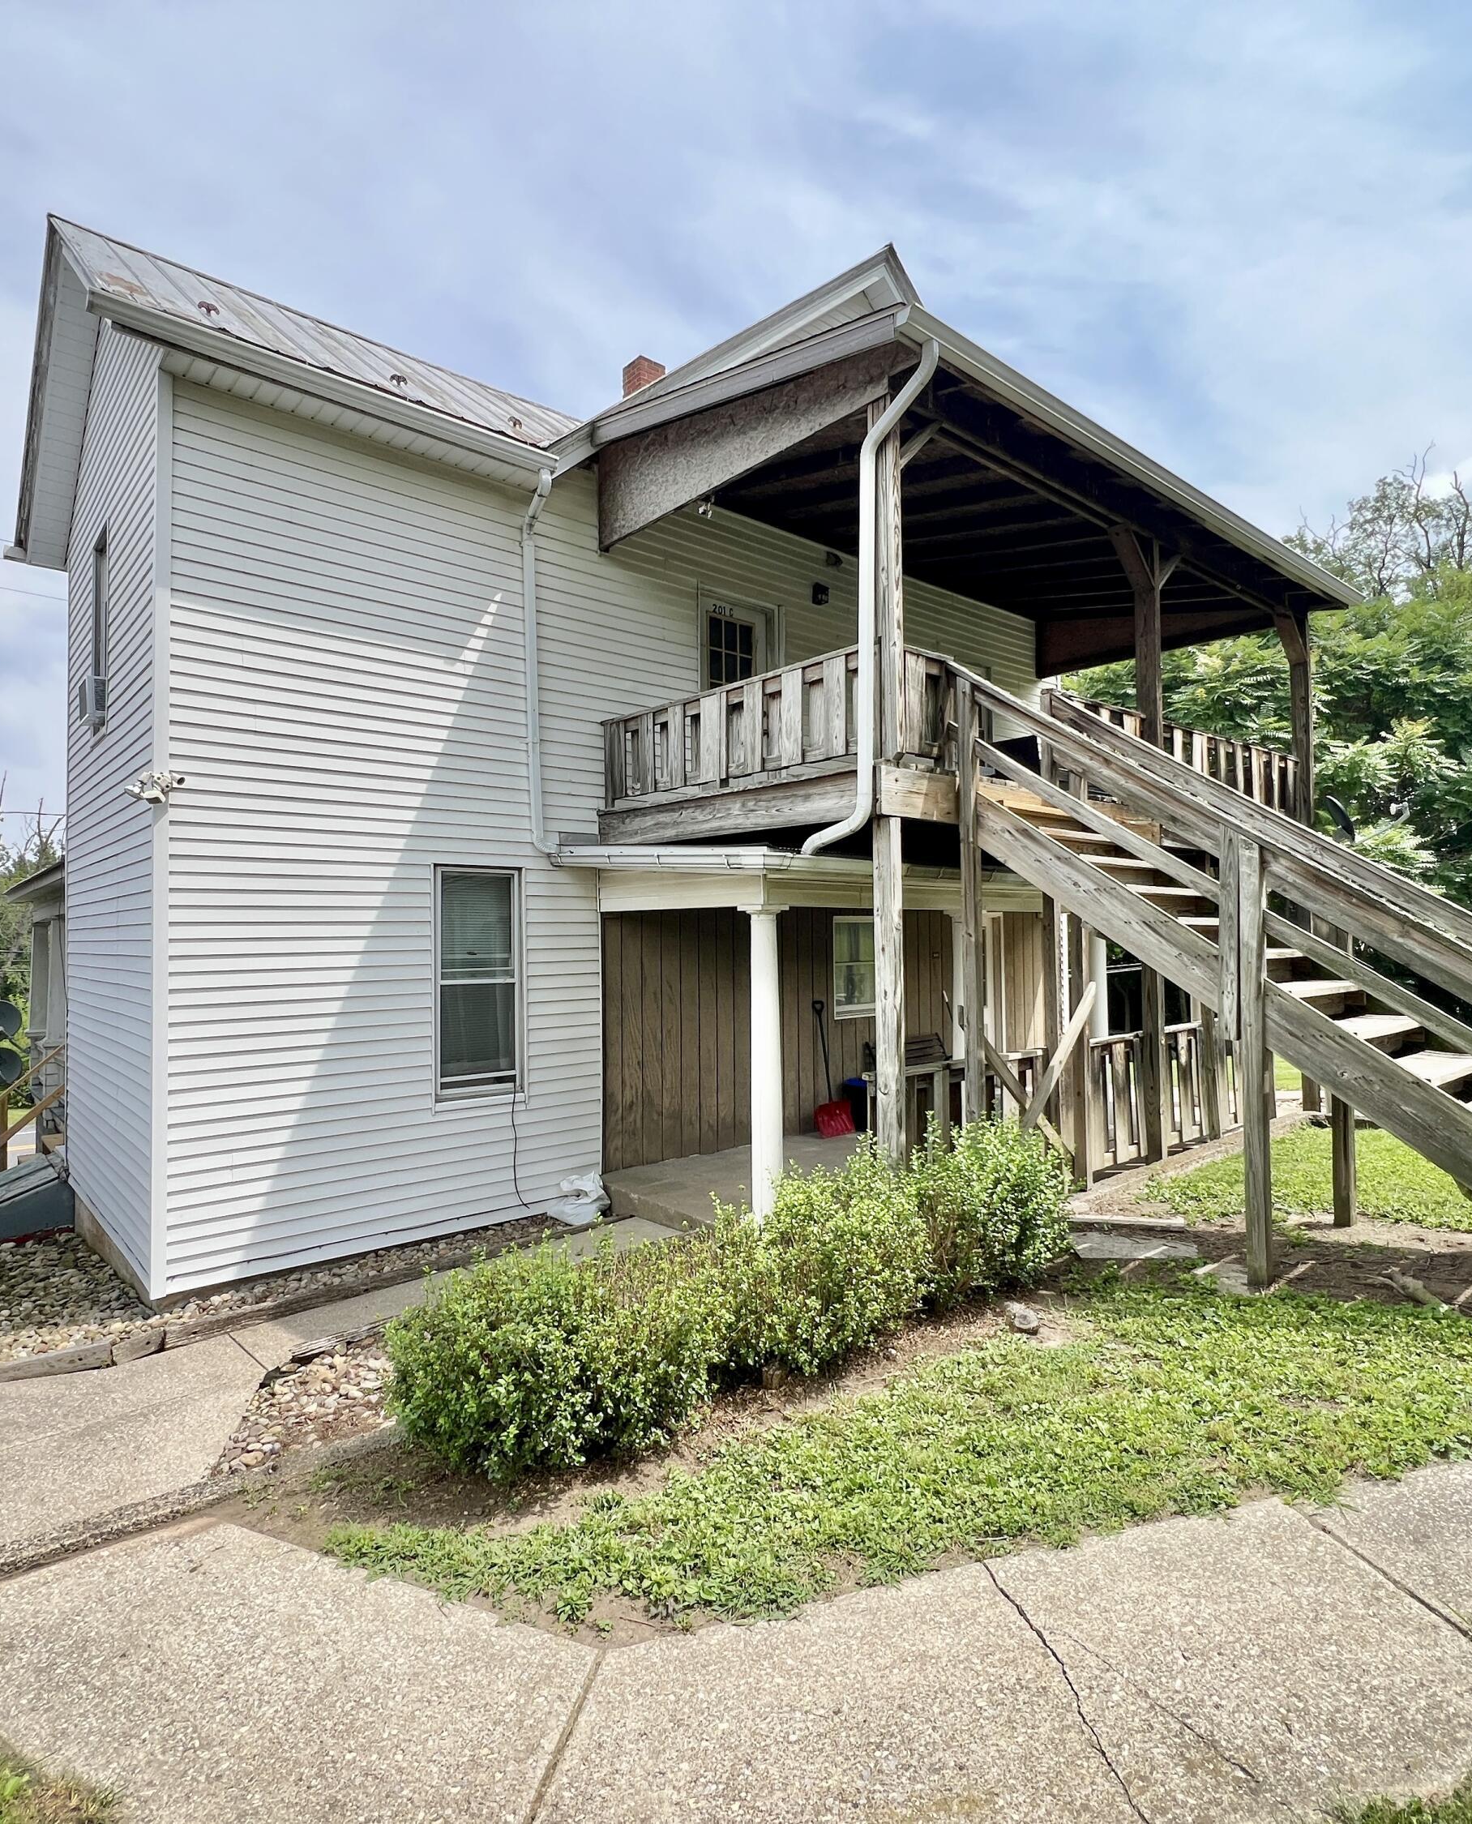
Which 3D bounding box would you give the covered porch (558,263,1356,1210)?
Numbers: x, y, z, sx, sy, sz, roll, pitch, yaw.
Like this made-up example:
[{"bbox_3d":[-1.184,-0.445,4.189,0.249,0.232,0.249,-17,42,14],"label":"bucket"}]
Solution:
[{"bbox_3d":[2.521,-0.917,8.267,6.851,6.325,3.471,1,-1,-39],"label":"covered porch"}]

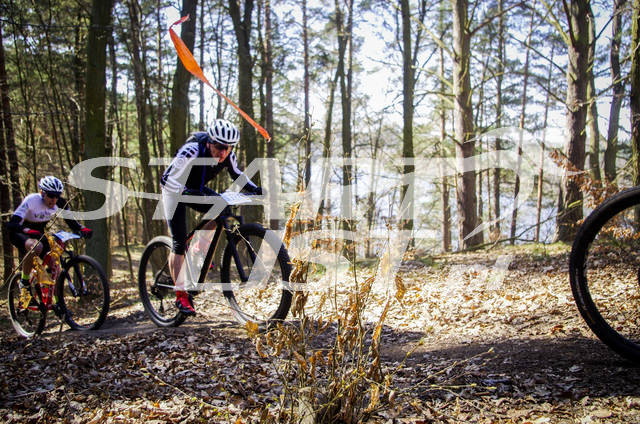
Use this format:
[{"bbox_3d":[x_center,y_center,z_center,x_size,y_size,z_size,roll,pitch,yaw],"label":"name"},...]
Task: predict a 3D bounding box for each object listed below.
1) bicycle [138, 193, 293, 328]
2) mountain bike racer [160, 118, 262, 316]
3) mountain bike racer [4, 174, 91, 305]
[{"bbox_3d":[-0.874,0.370,4.571,1.830,1.020,0.700,-9,-3,42],"label":"bicycle"},{"bbox_3d":[-0.898,0.040,4.566,0.850,1.460,0.690,4,7,41],"label":"mountain bike racer"},{"bbox_3d":[-2.917,0.384,6.325,0.890,1.480,0.690,4,6,35],"label":"mountain bike racer"}]

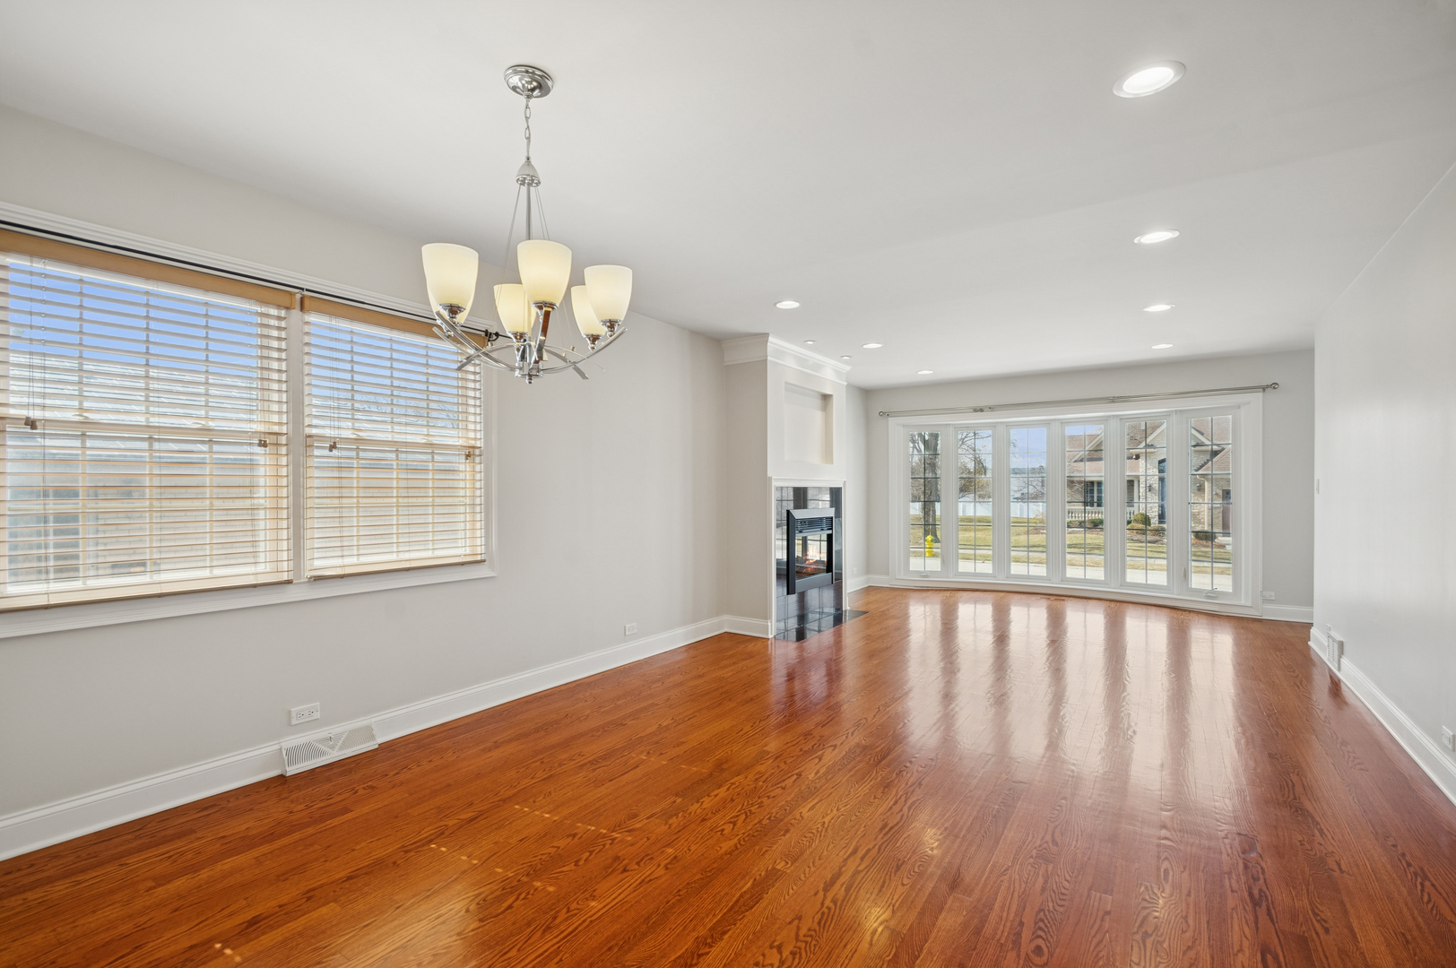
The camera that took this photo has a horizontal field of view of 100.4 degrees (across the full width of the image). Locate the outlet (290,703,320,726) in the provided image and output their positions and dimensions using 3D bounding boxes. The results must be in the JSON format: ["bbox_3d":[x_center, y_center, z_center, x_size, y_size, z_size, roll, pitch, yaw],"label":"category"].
[{"bbox_3d":[-1.883,1.027,2.705,0.010,0.070,0.113,0,0,37],"label":"outlet"}]

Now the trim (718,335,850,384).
[{"bbox_3d":[0.629,-1.114,5.701,0.485,0.195,1.660,0,0,37],"label":"trim"}]

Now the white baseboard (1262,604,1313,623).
[{"bbox_3d":[5.225,1.203,5.645,0.370,0.145,0.020,0,0,32],"label":"white baseboard"}]

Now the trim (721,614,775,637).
[{"bbox_3d":[0.174,1.200,5.103,0.449,0.145,0.020,0,0,32],"label":"trim"}]

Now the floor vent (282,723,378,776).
[{"bbox_3d":[-1.806,1.197,2.761,0.056,0.116,0.378,0,0,37],"label":"floor vent"}]

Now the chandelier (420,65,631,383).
[{"bbox_3d":[-0.631,-0.795,1.920,0.620,0.948,0.660,0,0,37],"label":"chandelier"}]

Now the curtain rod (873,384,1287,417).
[{"bbox_3d":[3.470,-0.882,6.560,3.763,0.068,0.085,0,0,32],"label":"curtain rod"}]

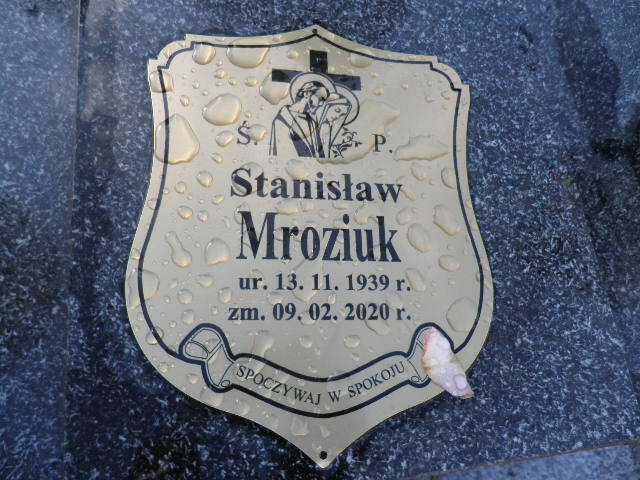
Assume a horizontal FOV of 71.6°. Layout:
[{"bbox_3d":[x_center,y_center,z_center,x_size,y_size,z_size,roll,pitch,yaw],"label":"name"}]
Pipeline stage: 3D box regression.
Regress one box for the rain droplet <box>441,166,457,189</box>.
[{"bbox_3d":[0.059,-0.029,0.202,0.007,0.002,0.010,1,73,-8],"label":"rain droplet"}]

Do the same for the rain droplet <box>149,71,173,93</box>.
[{"bbox_3d":[-0.070,-0.070,0.196,0.009,0.002,0.011,-12,75,-12],"label":"rain droplet"}]

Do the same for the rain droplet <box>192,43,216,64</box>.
[{"bbox_3d":[-0.073,-0.118,0.278,0.014,0.003,0.017,1,73,-8],"label":"rain droplet"}]

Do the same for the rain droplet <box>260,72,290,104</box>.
[{"bbox_3d":[-0.022,-0.077,0.224,0.015,0.003,0.019,2,73,-8],"label":"rain droplet"}]

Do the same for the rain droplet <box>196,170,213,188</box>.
[{"bbox_3d":[-0.053,-0.028,0.205,0.007,0.002,0.009,2,73,-8],"label":"rain droplet"}]

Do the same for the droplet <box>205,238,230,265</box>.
[{"bbox_3d":[-0.045,0.005,0.195,0.011,0.002,0.012,2,73,-8],"label":"droplet"}]

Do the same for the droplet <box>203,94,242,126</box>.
[{"bbox_3d":[-0.042,-0.058,0.196,0.015,0.003,0.017,26,71,0],"label":"droplet"}]

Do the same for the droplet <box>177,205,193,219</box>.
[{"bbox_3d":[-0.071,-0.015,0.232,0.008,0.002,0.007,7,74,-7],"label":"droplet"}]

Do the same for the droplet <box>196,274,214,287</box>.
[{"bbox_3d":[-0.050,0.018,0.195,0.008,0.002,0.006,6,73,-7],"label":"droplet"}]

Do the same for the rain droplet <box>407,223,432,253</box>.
[{"bbox_3d":[0.048,-0.001,0.211,0.013,0.003,0.015,2,73,-8],"label":"rain droplet"}]

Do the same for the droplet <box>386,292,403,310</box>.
[{"bbox_3d":[0.034,0.028,0.201,0.008,0.002,0.008,2,73,-8],"label":"droplet"}]

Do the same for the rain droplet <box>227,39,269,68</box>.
[{"bbox_3d":[-0.037,-0.097,0.228,0.021,0.003,0.019,2,73,-8],"label":"rain droplet"}]

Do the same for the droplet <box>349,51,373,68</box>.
[{"bbox_3d":[0.020,-0.088,0.215,0.010,0.002,0.010,1,73,-8],"label":"droplet"}]

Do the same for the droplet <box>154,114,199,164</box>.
[{"bbox_3d":[-0.062,-0.043,0.188,0.018,0.003,0.023,-28,79,-16],"label":"droplet"}]

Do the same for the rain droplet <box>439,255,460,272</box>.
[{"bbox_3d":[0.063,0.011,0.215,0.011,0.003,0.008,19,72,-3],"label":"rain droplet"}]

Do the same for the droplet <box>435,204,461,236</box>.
[{"bbox_3d":[0.056,-0.009,0.195,0.010,0.002,0.015,-19,77,-14],"label":"droplet"}]

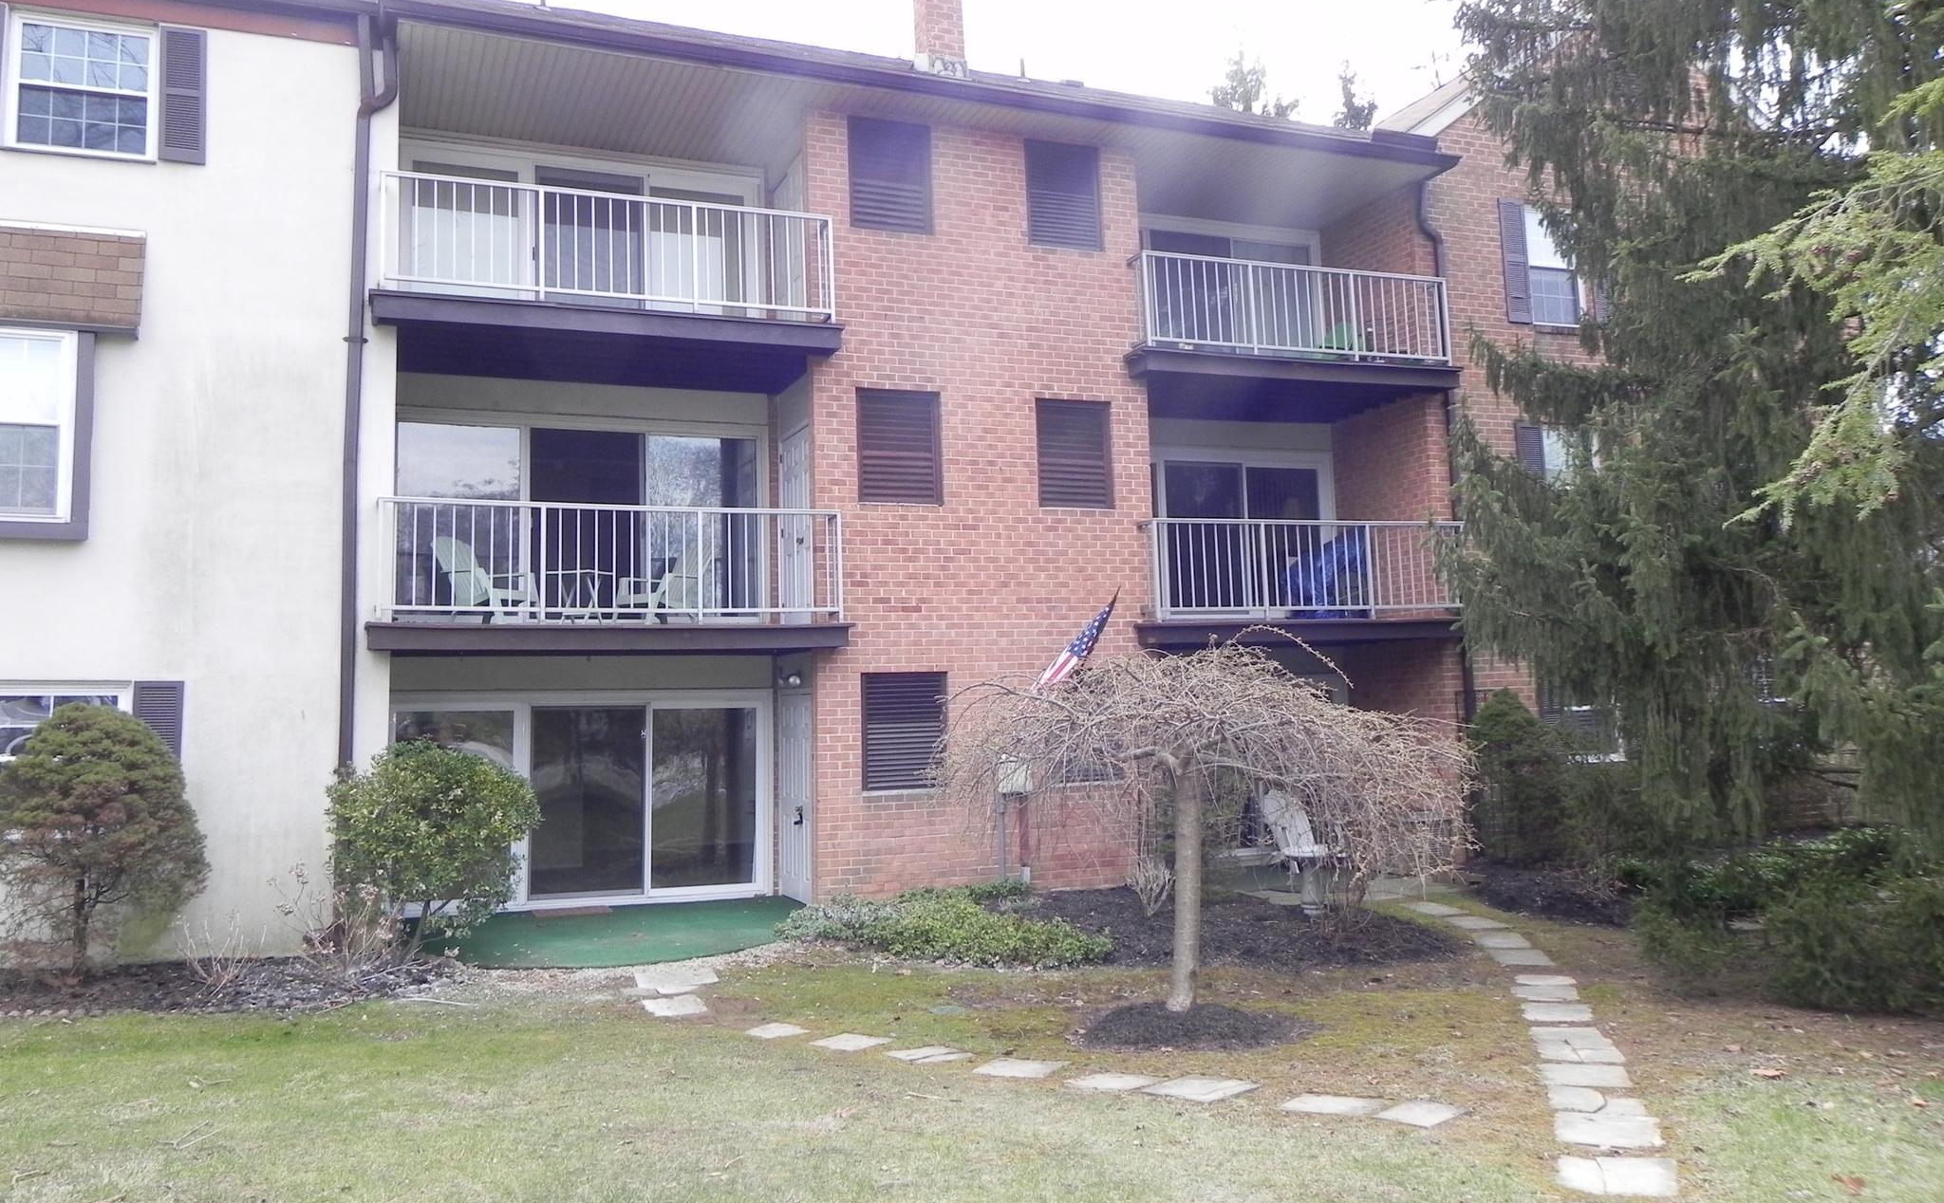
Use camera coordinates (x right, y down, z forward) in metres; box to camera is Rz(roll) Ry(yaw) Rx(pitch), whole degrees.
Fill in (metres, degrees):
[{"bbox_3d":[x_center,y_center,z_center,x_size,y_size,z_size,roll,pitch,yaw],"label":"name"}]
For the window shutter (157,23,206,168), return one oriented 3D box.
[{"bbox_3d":[-6.620,-4.252,12.252,0.351,1.178,0.050,0,-6,-20],"label":"window shutter"}]

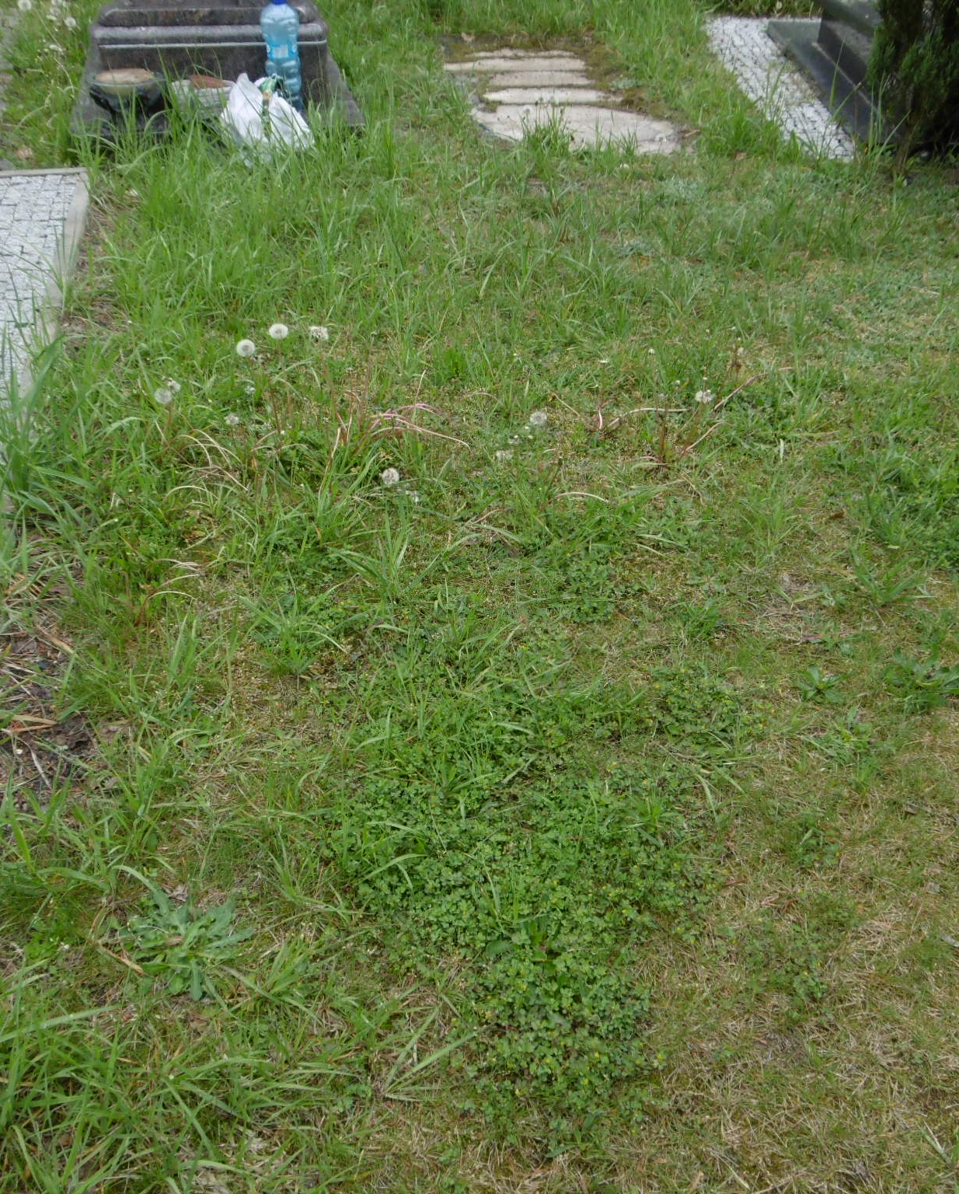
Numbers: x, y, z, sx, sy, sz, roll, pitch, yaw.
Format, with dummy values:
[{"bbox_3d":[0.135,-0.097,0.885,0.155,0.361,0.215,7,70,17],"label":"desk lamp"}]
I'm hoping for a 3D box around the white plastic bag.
[{"bbox_3d":[-0.528,-1.189,2.740,0.215,0.195,0.190,-5,43,-7],"label":"white plastic bag"}]

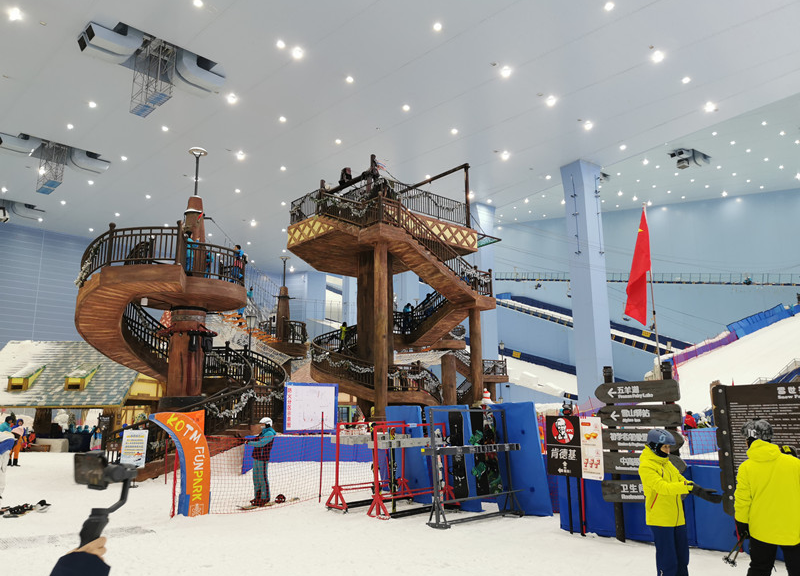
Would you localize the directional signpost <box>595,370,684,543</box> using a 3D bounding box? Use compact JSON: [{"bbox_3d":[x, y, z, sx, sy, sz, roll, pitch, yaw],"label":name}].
[{"bbox_3d":[3.363,2.275,8.694,0.200,2.430,1.100,11,-17,-44],"label":"directional signpost"}]

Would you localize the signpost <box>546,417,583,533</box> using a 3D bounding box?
[{"bbox_3d":[2.527,2.802,9.456,0.080,1.730,0.580,11,-17,-44],"label":"signpost"}]

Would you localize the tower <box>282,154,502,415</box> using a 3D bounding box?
[{"bbox_3d":[-0.794,0.832,28.664,7.800,13.700,9.200,10,-16,-41],"label":"tower"}]

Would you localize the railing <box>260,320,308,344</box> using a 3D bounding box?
[{"bbox_3d":[-6.396,2.443,34.258,2.700,1.150,2.600,0,-12,0],"label":"railing"}]

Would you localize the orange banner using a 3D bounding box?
[{"bbox_3d":[-3.994,3.185,11.389,1.120,1.860,0.250,10,-16,-39],"label":"orange banner"}]

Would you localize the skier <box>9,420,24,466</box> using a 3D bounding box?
[{"bbox_3d":[-14.710,5.915,23.913,0.600,1.700,0.500,-1,-12,5],"label":"skier"}]

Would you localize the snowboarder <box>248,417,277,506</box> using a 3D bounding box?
[{"bbox_3d":[-2.776,3.530,12.751,0.650,1.740,0.500,1,-12,-8],"label":"snowboarder"}]

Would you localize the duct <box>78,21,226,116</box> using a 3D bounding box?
[{"bbox_3d":[-11.485,-9.368,29.398,6.100,3.200,3.500,11,-17,-44],"label":"duct"}]

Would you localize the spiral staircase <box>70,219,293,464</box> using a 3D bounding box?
[{"bbox_3d":[-7.483,2.422,21.787,7.000,7.700,7.000,4,-13,-19],"label":"spiral staircase"}]

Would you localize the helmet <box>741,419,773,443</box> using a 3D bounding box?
[{"bbox_3d":[2.893,1.165,5.064,0.225,0.200,0.280,3,-13,-15],"label":"helmet"}]

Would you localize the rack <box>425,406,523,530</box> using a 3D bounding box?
[{"bbox_3d":[1.321,2.998,10.639,2.300,1.800,0.500,11,-17,-43],"label":"rack"}]

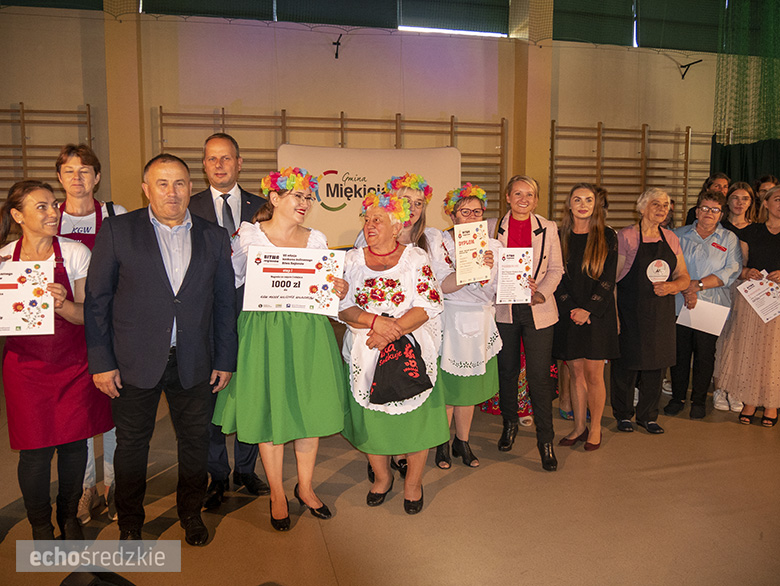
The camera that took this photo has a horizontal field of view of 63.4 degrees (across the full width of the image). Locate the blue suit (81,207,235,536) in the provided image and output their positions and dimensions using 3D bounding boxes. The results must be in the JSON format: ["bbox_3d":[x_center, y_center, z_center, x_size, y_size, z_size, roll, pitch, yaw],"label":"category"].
[{"bbox_3d":[-1.038,0.355,2.854,0.640,1.461,0.340,-3,8,-24],"label":"blue suit"}]

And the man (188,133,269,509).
[{"bbox_3d":[-0.841,0.130,3.249,0.540,1.858,0.360,-2,7,-16],"label":"man"}]

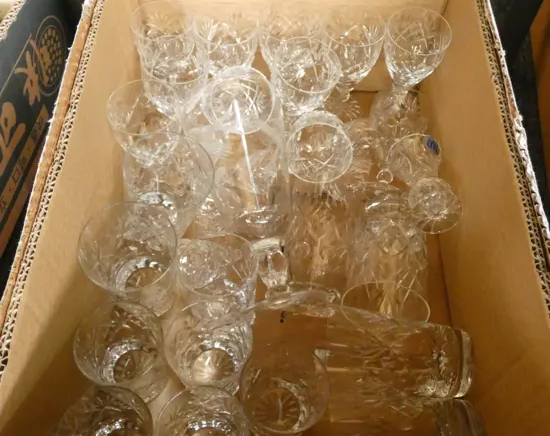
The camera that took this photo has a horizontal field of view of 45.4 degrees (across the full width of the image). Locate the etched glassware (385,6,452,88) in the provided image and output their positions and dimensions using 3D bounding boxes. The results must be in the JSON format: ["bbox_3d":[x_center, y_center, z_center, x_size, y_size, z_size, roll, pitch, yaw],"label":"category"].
[{"bbox_3d":[0.145,-0.152,0.714,0.067,0.130,0.067,0,57,-1],"label":"etched glassware"}]

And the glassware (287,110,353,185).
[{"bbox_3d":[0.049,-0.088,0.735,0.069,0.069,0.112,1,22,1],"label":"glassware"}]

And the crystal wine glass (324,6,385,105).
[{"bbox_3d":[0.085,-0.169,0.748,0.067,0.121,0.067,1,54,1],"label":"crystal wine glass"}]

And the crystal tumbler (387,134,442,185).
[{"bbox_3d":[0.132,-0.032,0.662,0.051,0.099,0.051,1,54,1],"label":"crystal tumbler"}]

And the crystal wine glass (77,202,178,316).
[{"bbox_3d":[-0.138,0.054,0.663,0.091,0.113,0.091,1,62,1],"label":"crystal wine glass"}]

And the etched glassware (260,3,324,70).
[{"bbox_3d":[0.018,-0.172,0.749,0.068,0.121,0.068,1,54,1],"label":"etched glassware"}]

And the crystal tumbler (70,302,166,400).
[{"bbox_3d":[-0.126,0.121,0.559,0.074,0.079,0.074,0,57,-1],"label":"crystal tumbler"}]

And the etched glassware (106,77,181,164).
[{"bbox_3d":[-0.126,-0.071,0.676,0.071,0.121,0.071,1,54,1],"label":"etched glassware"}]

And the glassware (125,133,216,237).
[{"bbox_3d":[-0.101,-0.029,0.655,0.088,0.084,0.088,0,57,-1],"label":"glassware"}]

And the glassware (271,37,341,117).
[{"bbox_3d":[0.029,-0.128,0.778,0.075,0.151,0.075,4,60,-3],"label":"glassware"}]

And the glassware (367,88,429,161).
[{"bbox_3d":[0.131,-0.098,0.700,0.065,0.088,0.065,0,57,-1],"label":"glassware"}]

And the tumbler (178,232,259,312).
[{"bbox_3d":[-0.049,0.060,0.598,0.070,0.080,0.070,0,57,-1],"label":"tumbler"}]

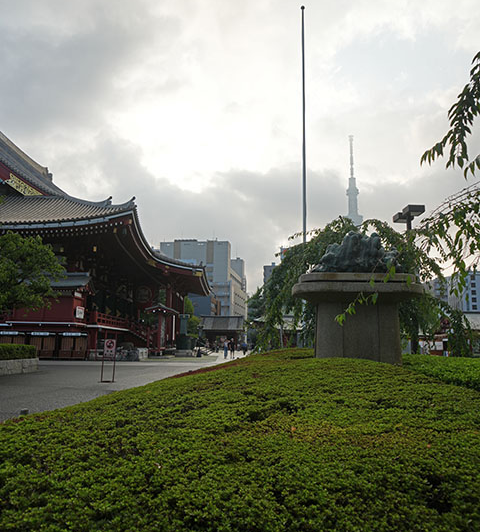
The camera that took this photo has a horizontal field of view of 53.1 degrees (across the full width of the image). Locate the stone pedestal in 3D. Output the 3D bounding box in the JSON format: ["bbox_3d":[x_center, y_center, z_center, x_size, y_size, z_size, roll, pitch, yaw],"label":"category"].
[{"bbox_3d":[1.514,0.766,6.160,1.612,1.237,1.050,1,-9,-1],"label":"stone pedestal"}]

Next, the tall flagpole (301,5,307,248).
[{"bbox_3d":[3.080,-4.232,22.972,0.150,18.281,0.150,1,-9,0],"label":"tall flagpole"}]

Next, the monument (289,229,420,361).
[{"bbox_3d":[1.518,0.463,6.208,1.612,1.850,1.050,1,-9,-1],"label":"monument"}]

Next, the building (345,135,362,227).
[{"bbox_3d":[337.749,-87.158,1418.613,68.000,634.000,66.000,-1,-9,13],"label":"building"}]

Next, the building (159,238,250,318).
[{"bbox_3d":[-15.479,16.910,242.654,30.900,45.919,64.900,-1,-9,8],"label":"building"}]

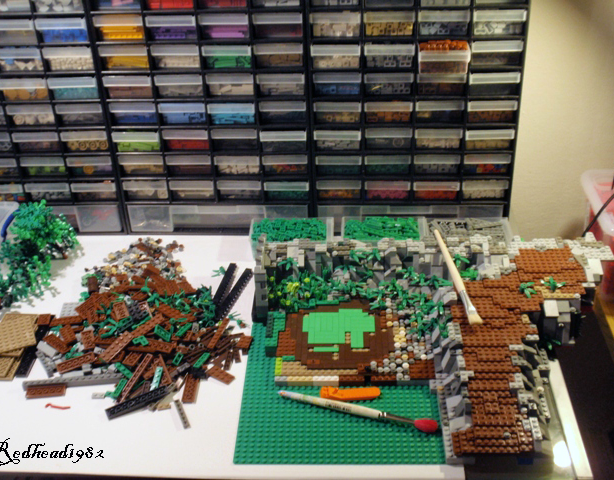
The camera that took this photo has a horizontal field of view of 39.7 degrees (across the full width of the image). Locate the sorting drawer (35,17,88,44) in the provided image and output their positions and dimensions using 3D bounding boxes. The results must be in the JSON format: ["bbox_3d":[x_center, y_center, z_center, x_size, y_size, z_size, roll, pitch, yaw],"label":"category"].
[{"bbox_3d":[-0.347,-0.333,1.265,0.069,0.037,0.134,-1,32,2],"label":"sorting drawer"}]

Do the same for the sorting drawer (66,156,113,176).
[{"bbox_3d":[-0.333,-0.150,1.382,0.070,0.037,0.138,0,32,4],"label":"sorting drawer"}]

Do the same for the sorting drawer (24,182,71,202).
[{"bbox_3d":[-0.403,-0.111,1.403,0.069,0.037,0.137,0,33,4],"label":"sorting drawer"}]

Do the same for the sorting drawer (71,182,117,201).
[{"bbox_3d":[-0.330,-0.110,1.400,0.068,0.038,0.135,0,33,4],"label":"sorting drawer"}]

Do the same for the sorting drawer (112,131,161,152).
[{"bbox_3d":[-0.254,-0.183,1.347,0.070,0.039,0.138,0,32,4],"label":"sorting drawer"}]

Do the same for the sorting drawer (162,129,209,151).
[{"bbox_3d":[-0.177,-0.186,1.341,0.069,0.037,0.137,0,33,4],"label":"sorting drawer"}]

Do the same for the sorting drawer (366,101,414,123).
[{"bbox_3d":[0.123,-0.220,1.296,0.070,0.039,0.138,0,32,4],"label":"sorting drawer"}]

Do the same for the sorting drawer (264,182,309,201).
[{"bbox_3d":[-0.027,-0.110,1.378,0.070,0.039,0.138,0,32,4],"label":"sorting drawer"}]

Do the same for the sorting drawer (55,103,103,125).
[{"bbox_3d":[-0.337,-0.224,1.335,0.070,0.037,0.138,0,32,4],"label":"sorting drawer"}]

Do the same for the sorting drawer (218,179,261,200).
[{"bbox_3d":[-0.101,-0.113,1.387,0.070,0.039,0.138,0,32,4],"label":"sorting drawer"}]

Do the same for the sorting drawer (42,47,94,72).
[{"bbox_3d":[-0.345,-0.298,1.292,0.069,0.037,0.134,-1,32,2],"label":"sorting drawer"}]

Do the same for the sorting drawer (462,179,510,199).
[{"bbox_3d":[0.276,-0.110,1.357,0.070,0.039,0.138,0,32,4],"label":"sorting drawer"}]

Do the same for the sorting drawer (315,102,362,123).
[{"bbox_3d":[0.049,-0.223,1.307,0.069,0.037,0.134,0,33,5],"label":"sorting drawer"}]

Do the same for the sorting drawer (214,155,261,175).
[{"bbox_3d":[-0.104,-0.151,1.369,0.069,0.037,0.134,0,33,5],"label":"sorting drawer"}]

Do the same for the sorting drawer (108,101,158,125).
[{"bbox_3d":[-0.253,-0.223,1.322,0.069,0.037,0.137,0,33,4],"label":"sorting drawer"}]

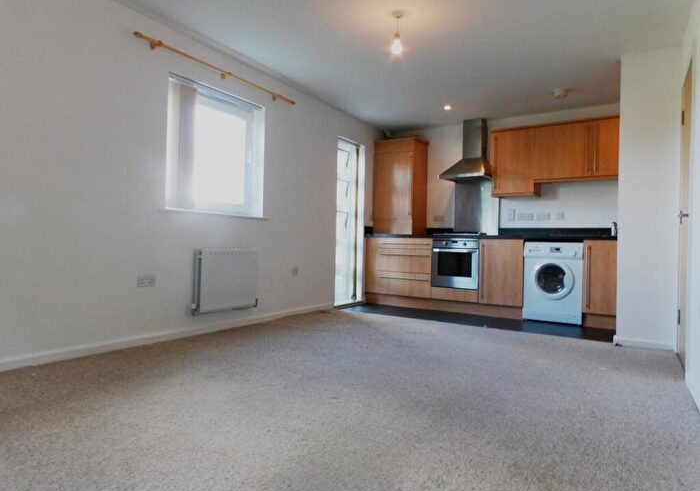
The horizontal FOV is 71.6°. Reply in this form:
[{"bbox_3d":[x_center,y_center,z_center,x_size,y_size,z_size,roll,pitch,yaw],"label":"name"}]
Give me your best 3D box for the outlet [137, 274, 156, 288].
[{"bbox_3d":[-1.505,0.264,3.601,0.012,0.085,0.148,1,0,31],"label":"outlet"}]

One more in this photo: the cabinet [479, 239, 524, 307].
[{"bbox_3d":[1.824,0.298,5.586,0.490,0.720,0.560,1,0,34],"label":"cabinet"}]

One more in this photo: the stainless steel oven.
[{"bbox_3d":[1.372,0.211,5.874,0.595,0.595,0.560,1,0,34],"label":"stainless steel oven"}]

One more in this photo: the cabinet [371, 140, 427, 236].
[{"bbox_3d":[0.674,-0.747,6.516,0.595,1.220,0.410,1,0,34],"label":"cabinet"}]

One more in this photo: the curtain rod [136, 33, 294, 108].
[{"bbox_3d":[-1.059,-1.467,4.200,0.095,0.070,1.845,1,0,31],"label":"curtain rod"}]

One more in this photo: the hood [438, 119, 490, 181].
[{"bbox_3d":[1.455,-1.190,5.942,0.595,0.780,0.480,1,0,34],"label":"hood"}]

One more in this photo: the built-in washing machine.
[{"bbox_3d":[2.262,0.398,5.290,0.590,0.840,0.570,1,0,34],"label":"built-in washing machine"}]

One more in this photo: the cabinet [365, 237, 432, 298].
[{"bbox_3d":[0.745,0.275,6.328,0.950,0.720,0.560,1,0,34],"label":"cabinet"}]

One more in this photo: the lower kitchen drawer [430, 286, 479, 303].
[{"bbox_3d":[1.355,0.581,5.869,0.595,0.135,0.500,1,0,34],"label":"lower kitchen drawer"}]

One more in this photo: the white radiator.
[{"bbox_3d":[-1.064,0.295,4.221,0.080,0.547,0.665,1,0,31],"label":"white radiator"}]

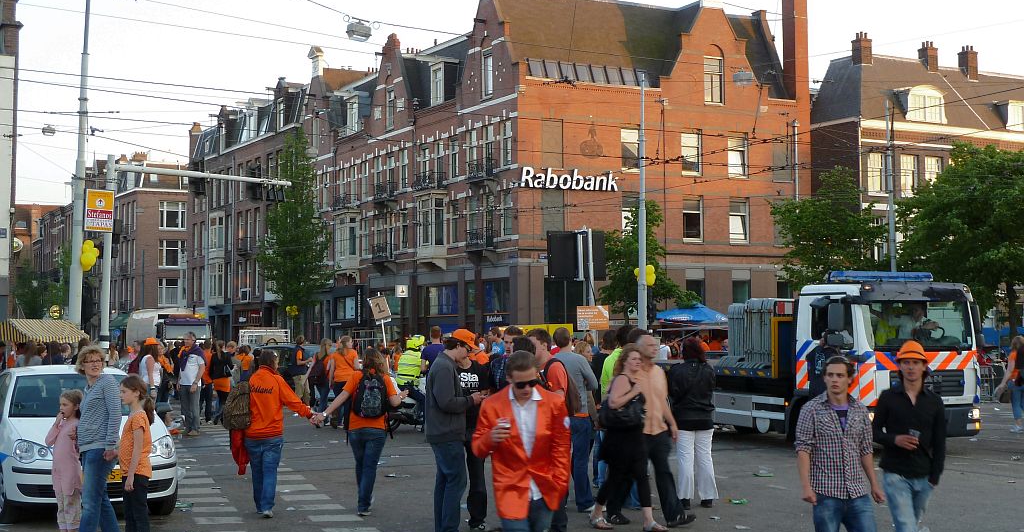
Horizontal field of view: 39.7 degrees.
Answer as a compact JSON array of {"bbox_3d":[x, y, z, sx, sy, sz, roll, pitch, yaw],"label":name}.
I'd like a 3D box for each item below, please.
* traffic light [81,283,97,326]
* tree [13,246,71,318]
[{"bbox_3d":[-9.512,0.865,31.892,0.380,1.000,0.360,1,-2,-21],"label":"traffic light"},{"bbox_3d":[-33.124,2.722,99.806,4.300,8.059,4.300,0,-3,0],"label":"tree"}]

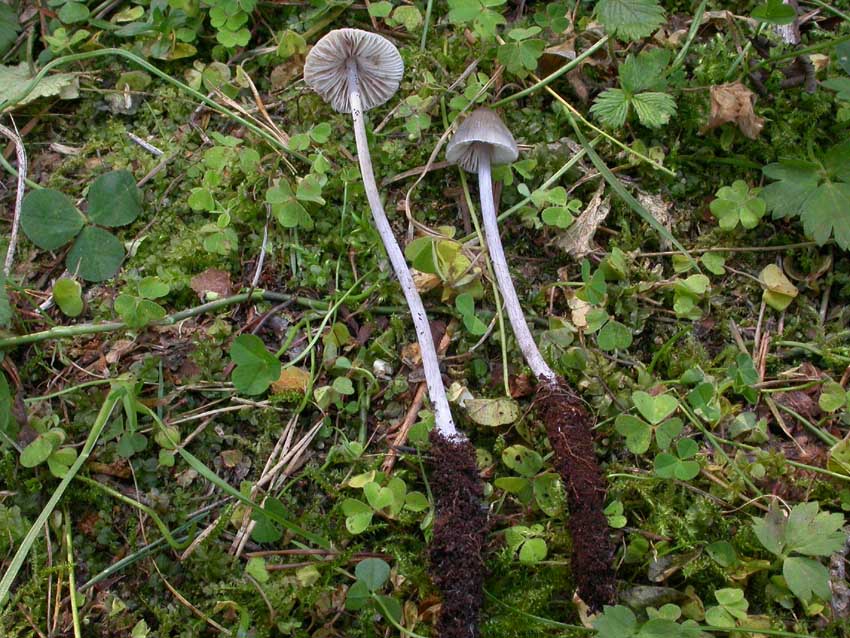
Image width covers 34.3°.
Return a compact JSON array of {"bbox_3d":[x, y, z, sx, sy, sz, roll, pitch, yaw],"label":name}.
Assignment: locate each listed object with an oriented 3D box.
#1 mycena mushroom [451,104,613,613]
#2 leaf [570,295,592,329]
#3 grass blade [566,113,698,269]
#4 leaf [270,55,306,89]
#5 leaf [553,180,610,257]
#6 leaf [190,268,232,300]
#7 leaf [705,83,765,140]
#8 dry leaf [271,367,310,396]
[{"bbox_3d":[0.034,0.005,0.406,0.022,0.021,0.166,-12,64,-6],"label":"mycena mushroom"},{"bbox_3d":[0.048,-0.002,0.419,0.006,0.005,0.011,-11,64,-5],"label":"leaf"},{"bbox_3d":[0.063,-0.040,0.429,0.006,0.008,0.068,-30,67,-14],"label":"grass blade"},{"bbox_3d":[-0.045,-0.083,0.460,0.018,0.006,0.008,-33,68,-15],"label":"leaf"},{"bbox_3d":[0.050,-0.032,0.432,0.009,0.012,0.029,24,66,12],"label":"leaf"},{"bbox_3d":[-0.065,-0.011,0.424,0.012,0.005,0.012,-27,66,-13],"label":"leaf"},{"bbox_3d":[0.101,-0.068,0.449,0.020,0.012,0.022,6,63,3],"label":"leaf"},{"bbox_3d":[-0.040,0.019,0.408,0.011,0.006,0.010,3,63,2],"label":"dry leaf"}]

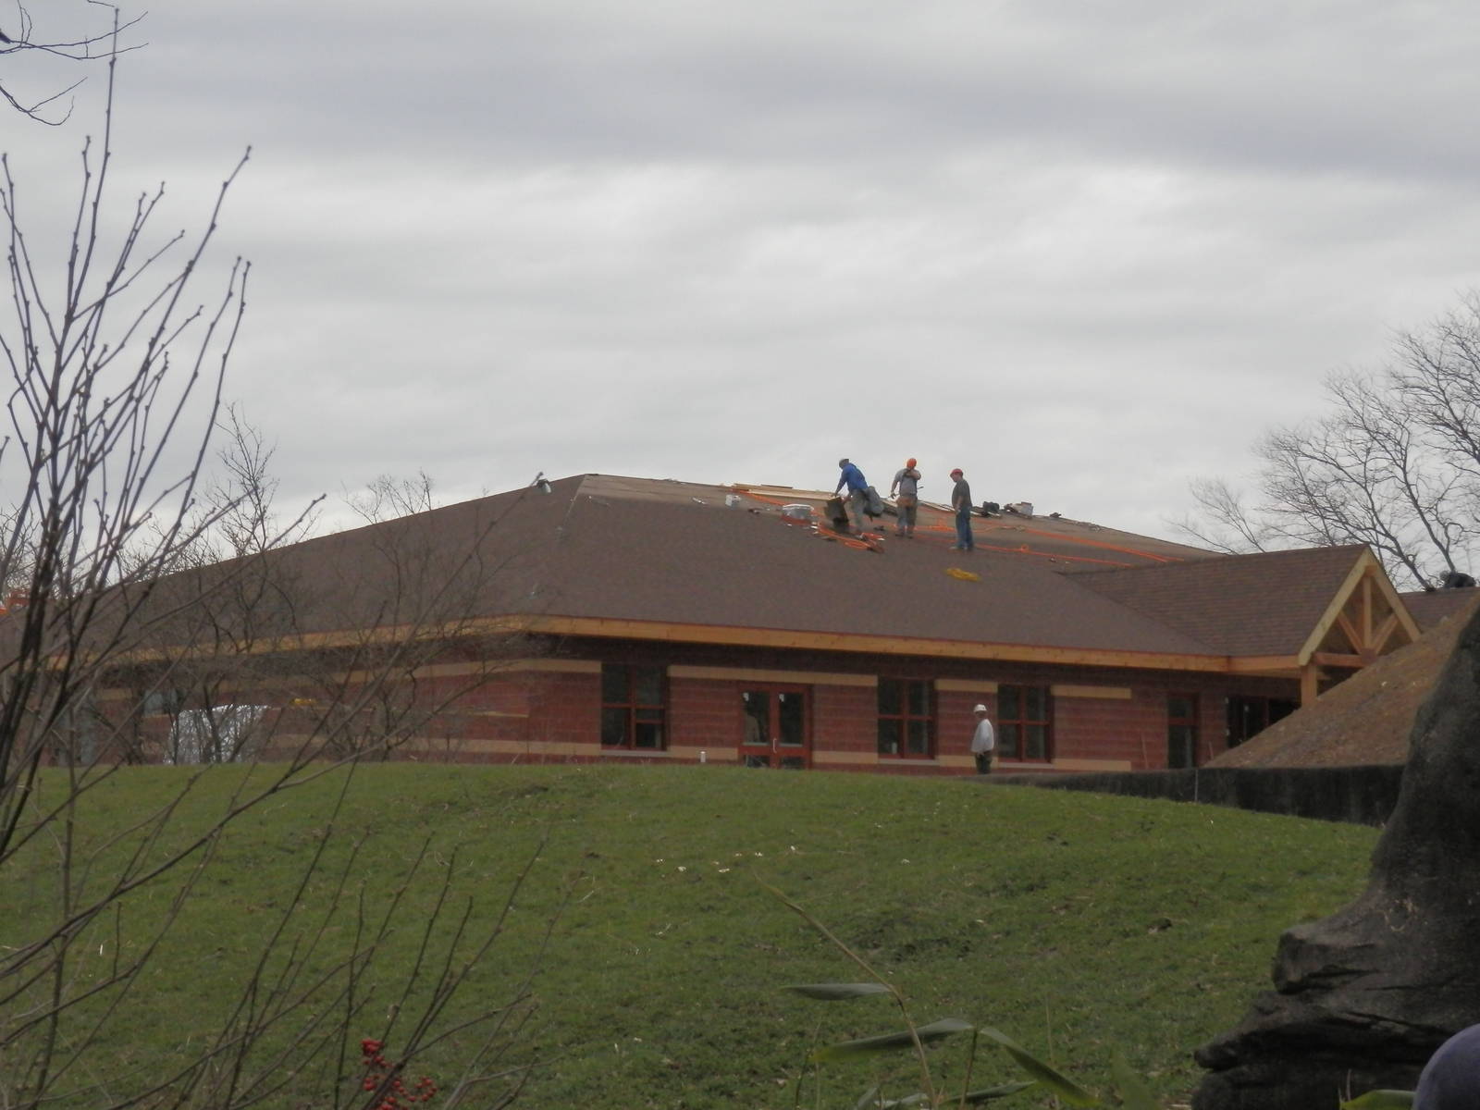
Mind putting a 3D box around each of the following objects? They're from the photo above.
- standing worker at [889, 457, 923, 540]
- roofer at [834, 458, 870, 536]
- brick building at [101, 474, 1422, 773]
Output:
[{"bbox_3d":[3.616,-1.235,82.000,0.680,1.750,0.480,-1,-5,11],"label":"standing worker"},{"bbox_3d":[2.433,-1.229,80.800,0.820,1.690,0.580,0,-5,-3],"label":"roofer"},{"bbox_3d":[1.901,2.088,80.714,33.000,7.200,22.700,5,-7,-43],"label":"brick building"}]

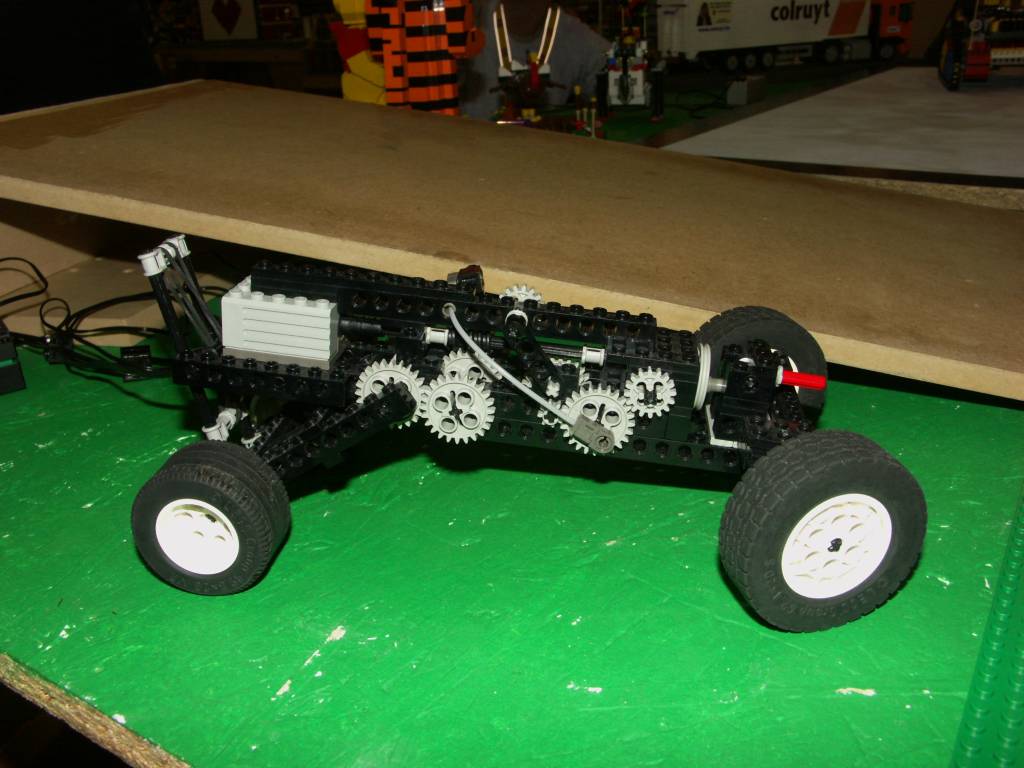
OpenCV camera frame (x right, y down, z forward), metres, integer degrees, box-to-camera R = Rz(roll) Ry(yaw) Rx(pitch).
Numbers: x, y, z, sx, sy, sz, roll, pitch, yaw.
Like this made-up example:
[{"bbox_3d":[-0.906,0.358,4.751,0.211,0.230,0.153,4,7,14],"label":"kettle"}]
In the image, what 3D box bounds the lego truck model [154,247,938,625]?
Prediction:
[{"bbox_3d":[0.003,0.001,0.341,0.263,0.113,0.160,0,22,6],"label":"lego truck model"}]

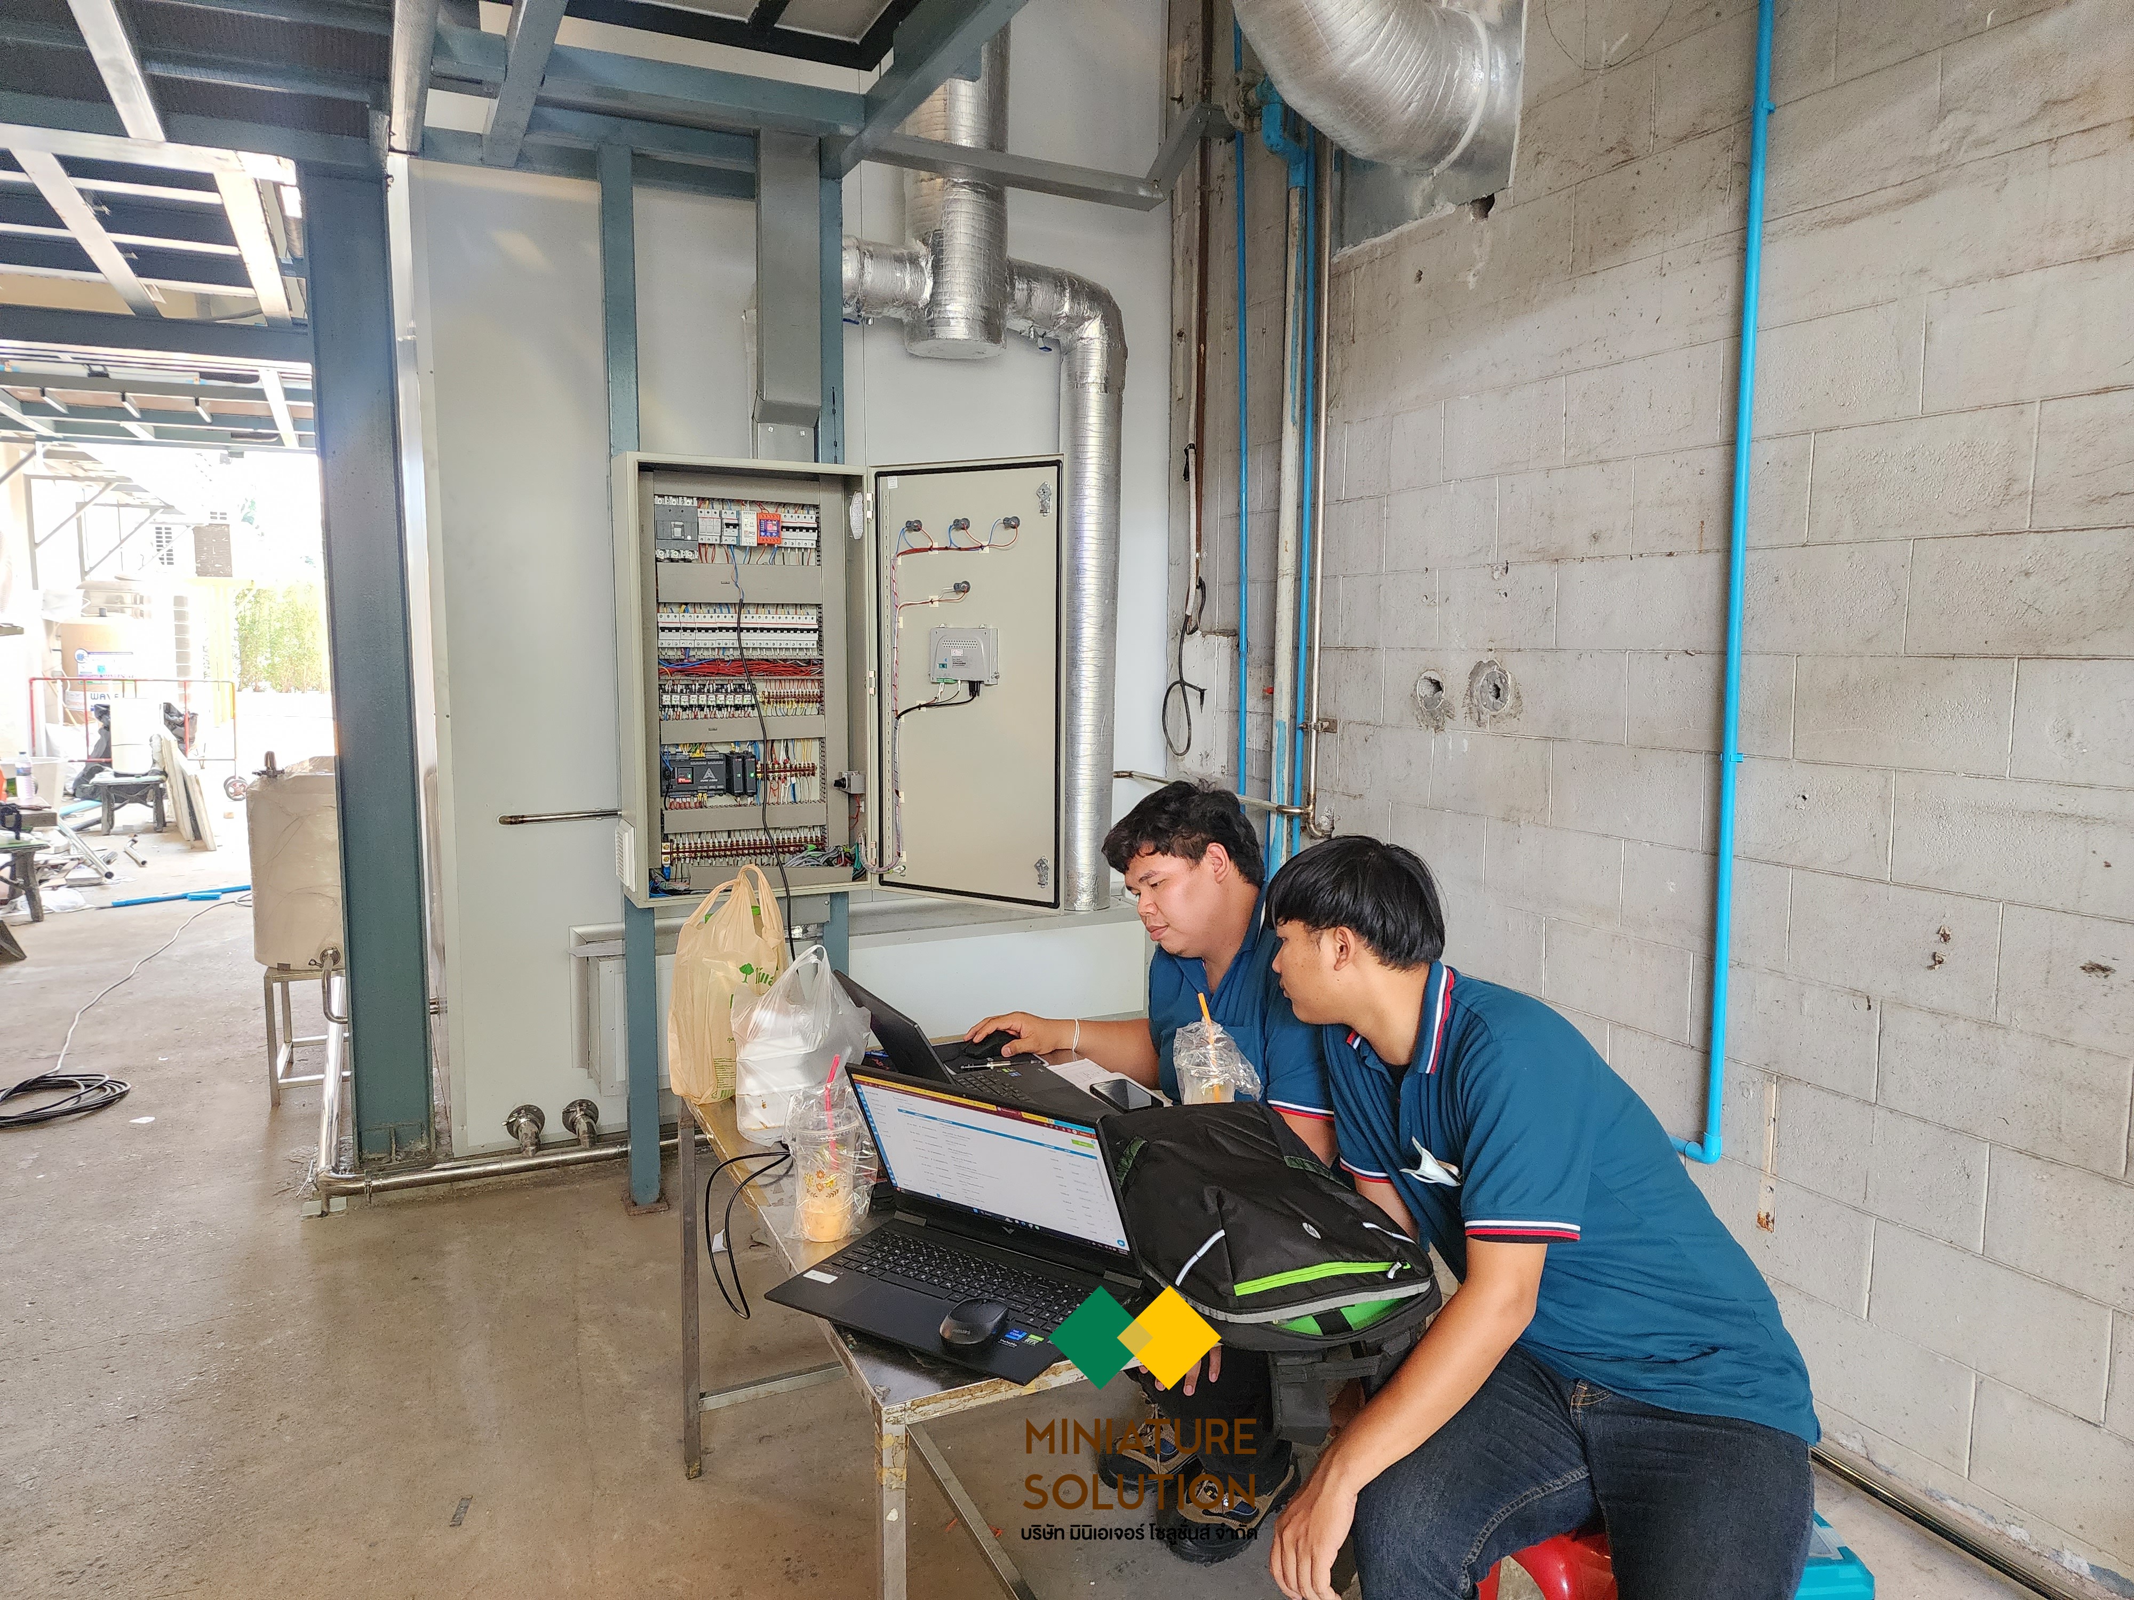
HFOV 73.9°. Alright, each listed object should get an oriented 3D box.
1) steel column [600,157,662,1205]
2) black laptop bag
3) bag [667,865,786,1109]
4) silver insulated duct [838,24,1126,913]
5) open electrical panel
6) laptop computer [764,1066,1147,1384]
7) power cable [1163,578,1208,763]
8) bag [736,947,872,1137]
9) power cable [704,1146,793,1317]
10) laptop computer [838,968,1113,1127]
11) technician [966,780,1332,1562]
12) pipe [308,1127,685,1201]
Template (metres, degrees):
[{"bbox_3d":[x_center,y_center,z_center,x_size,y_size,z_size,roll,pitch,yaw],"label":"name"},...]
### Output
[{"bbox_3d":[-1.113,-0.262,3.606,0.077,2.646,0.060,-3,7,-26],"label":"steel column"},{"bbox_3d":[0.240,0.518,1.816,0.330,0.170,0.480,0,6,-5],"label":"black laptop bag"},{"bbox_3d":[-0.571,0.328,2.459,0.185,0.400,0.150,-3,7,-25],"label":"bag"},{"bbox_3d":[-0.221,-0.888,4.113,0.882,2.499,0.290,-3,7,-26],"label":"silver insulated duct"},{"bbox_3d":[-0.562,-0.284,3.462,0.916,1.093,0.666,-3,7,-26],"label":"open electrical panel"},{"bbox_3d":[-0.133,0.483,1.703,0.370,0.256,0.262,4,8,31],"label":"laptop computer"},{"bbox_3d":[0.372,-0.416,4.420,0.090,0.570,0.150,-3,7,-26],"label":"power cable"},{"bbox_3d":[-0.426,0.387,2.341,0.200,0.310,0.170,1,7,10],"label":"bag"},{"bbox_3d":[-0.464,0.624,2.070,0.120,0.230,0.200,-3,7,-26],"label":"power cable"},{"bbox_3d":[-0.132,0.422,2.366,0.385,0.235,0.370,-3,7,-26],"label":"laptop computer"},{"bbox_3d":[0.229,0.575,2.458,0.580,1.245,0.780,-3,7,-26],"label":"technician"},{"bbox_3d":[-1.475,0.956,3.776,0.931,0.055,0.050,-3,7,-26],"label":"pipe"}]

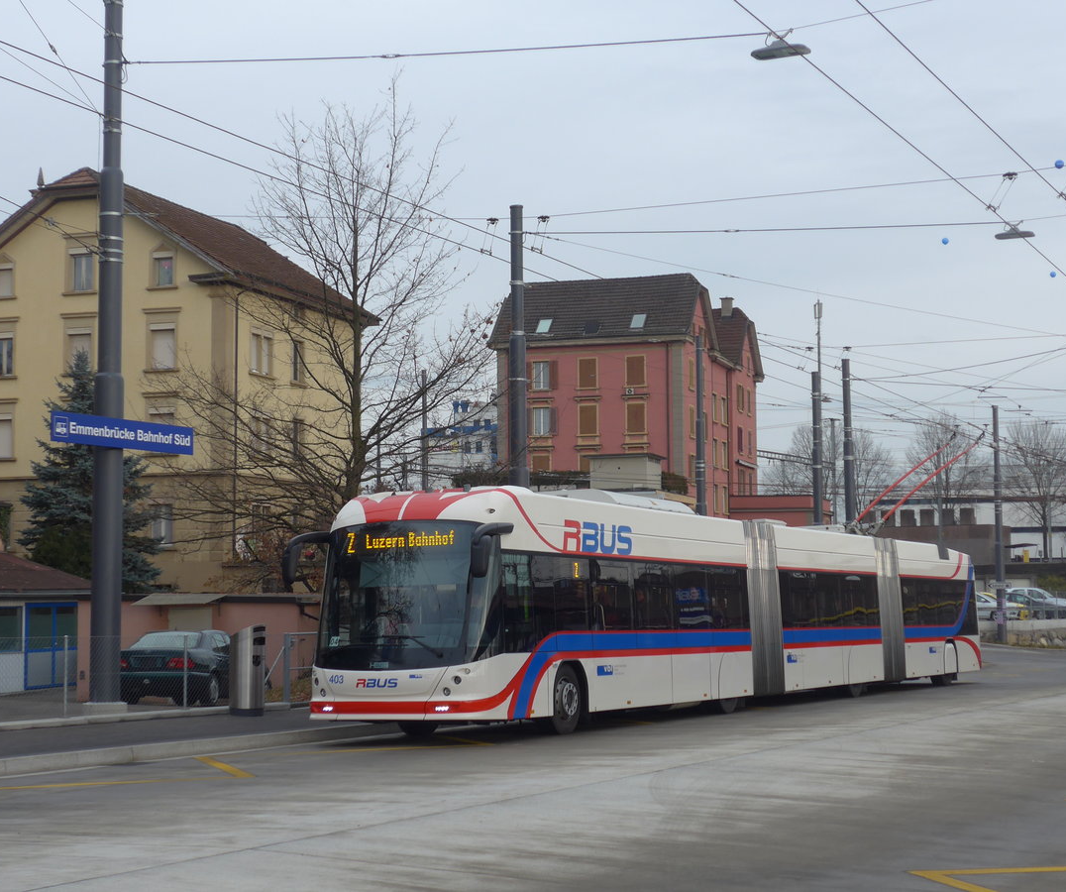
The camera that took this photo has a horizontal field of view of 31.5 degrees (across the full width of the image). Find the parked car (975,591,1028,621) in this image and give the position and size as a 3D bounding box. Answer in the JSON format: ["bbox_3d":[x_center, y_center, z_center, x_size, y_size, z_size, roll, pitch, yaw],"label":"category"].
[{"bbox_3d":[21.407,7.595,90.500,4.200,1.480,1.750,-2,-6,26],"label":"parked car"}]

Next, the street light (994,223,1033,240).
[{"bbox_3d":[8.446,-3.759,33.100,0.660,0.260,0.290,-2,-6,26],"label":"street light"}]

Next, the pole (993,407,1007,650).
[{"bbox_3d":[24.789,4.188,100.434,0.500,12.718,0.500,0,-5,0],"label":"pole"}]

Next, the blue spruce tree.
[{"bbox_3d":[-13.222,1.759,56.582,4.400,9.386,4.400,0,-5,0],"label":"blue spruce tree"}]

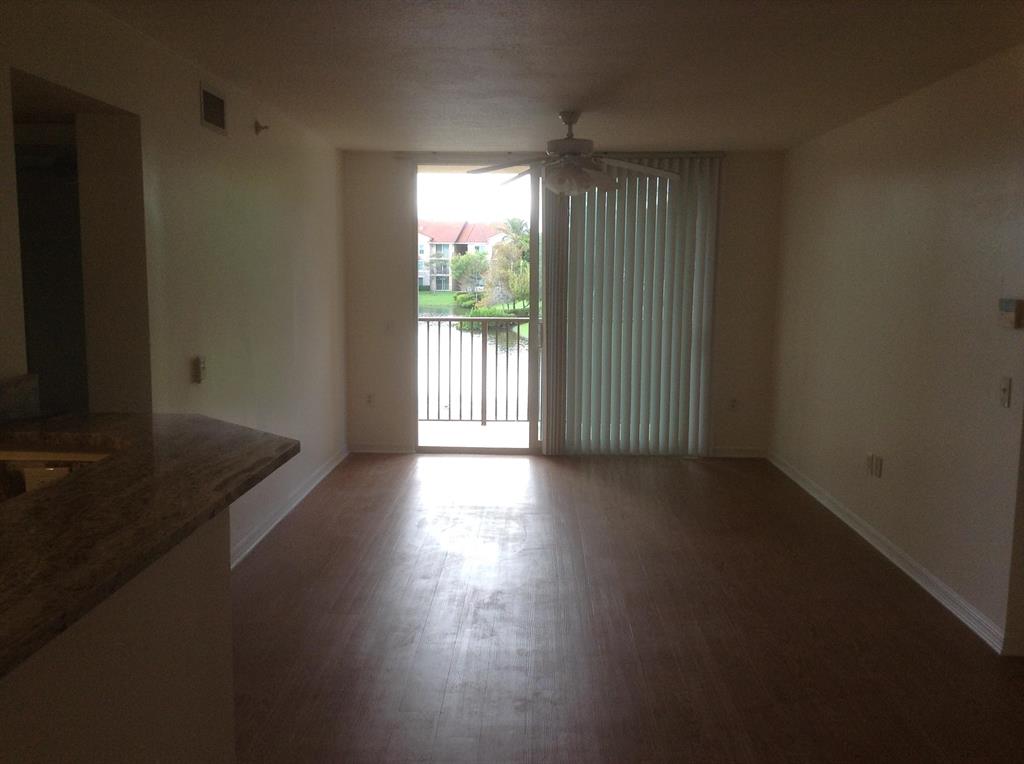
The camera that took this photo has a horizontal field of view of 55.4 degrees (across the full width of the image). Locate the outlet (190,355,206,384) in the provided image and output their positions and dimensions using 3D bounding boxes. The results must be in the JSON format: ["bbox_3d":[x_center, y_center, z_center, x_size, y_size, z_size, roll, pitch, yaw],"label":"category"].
[{"bbox_3d":[-1.435,-0.052,4.459,0.020,0.117,0.140,1,7,1],"label":"outlet"}]

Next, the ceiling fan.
[{"bbox_3d":[0.346,-1.335,5.672,1.290,0.467,1.290,1,7,1],"label":"ceiling fan"}]

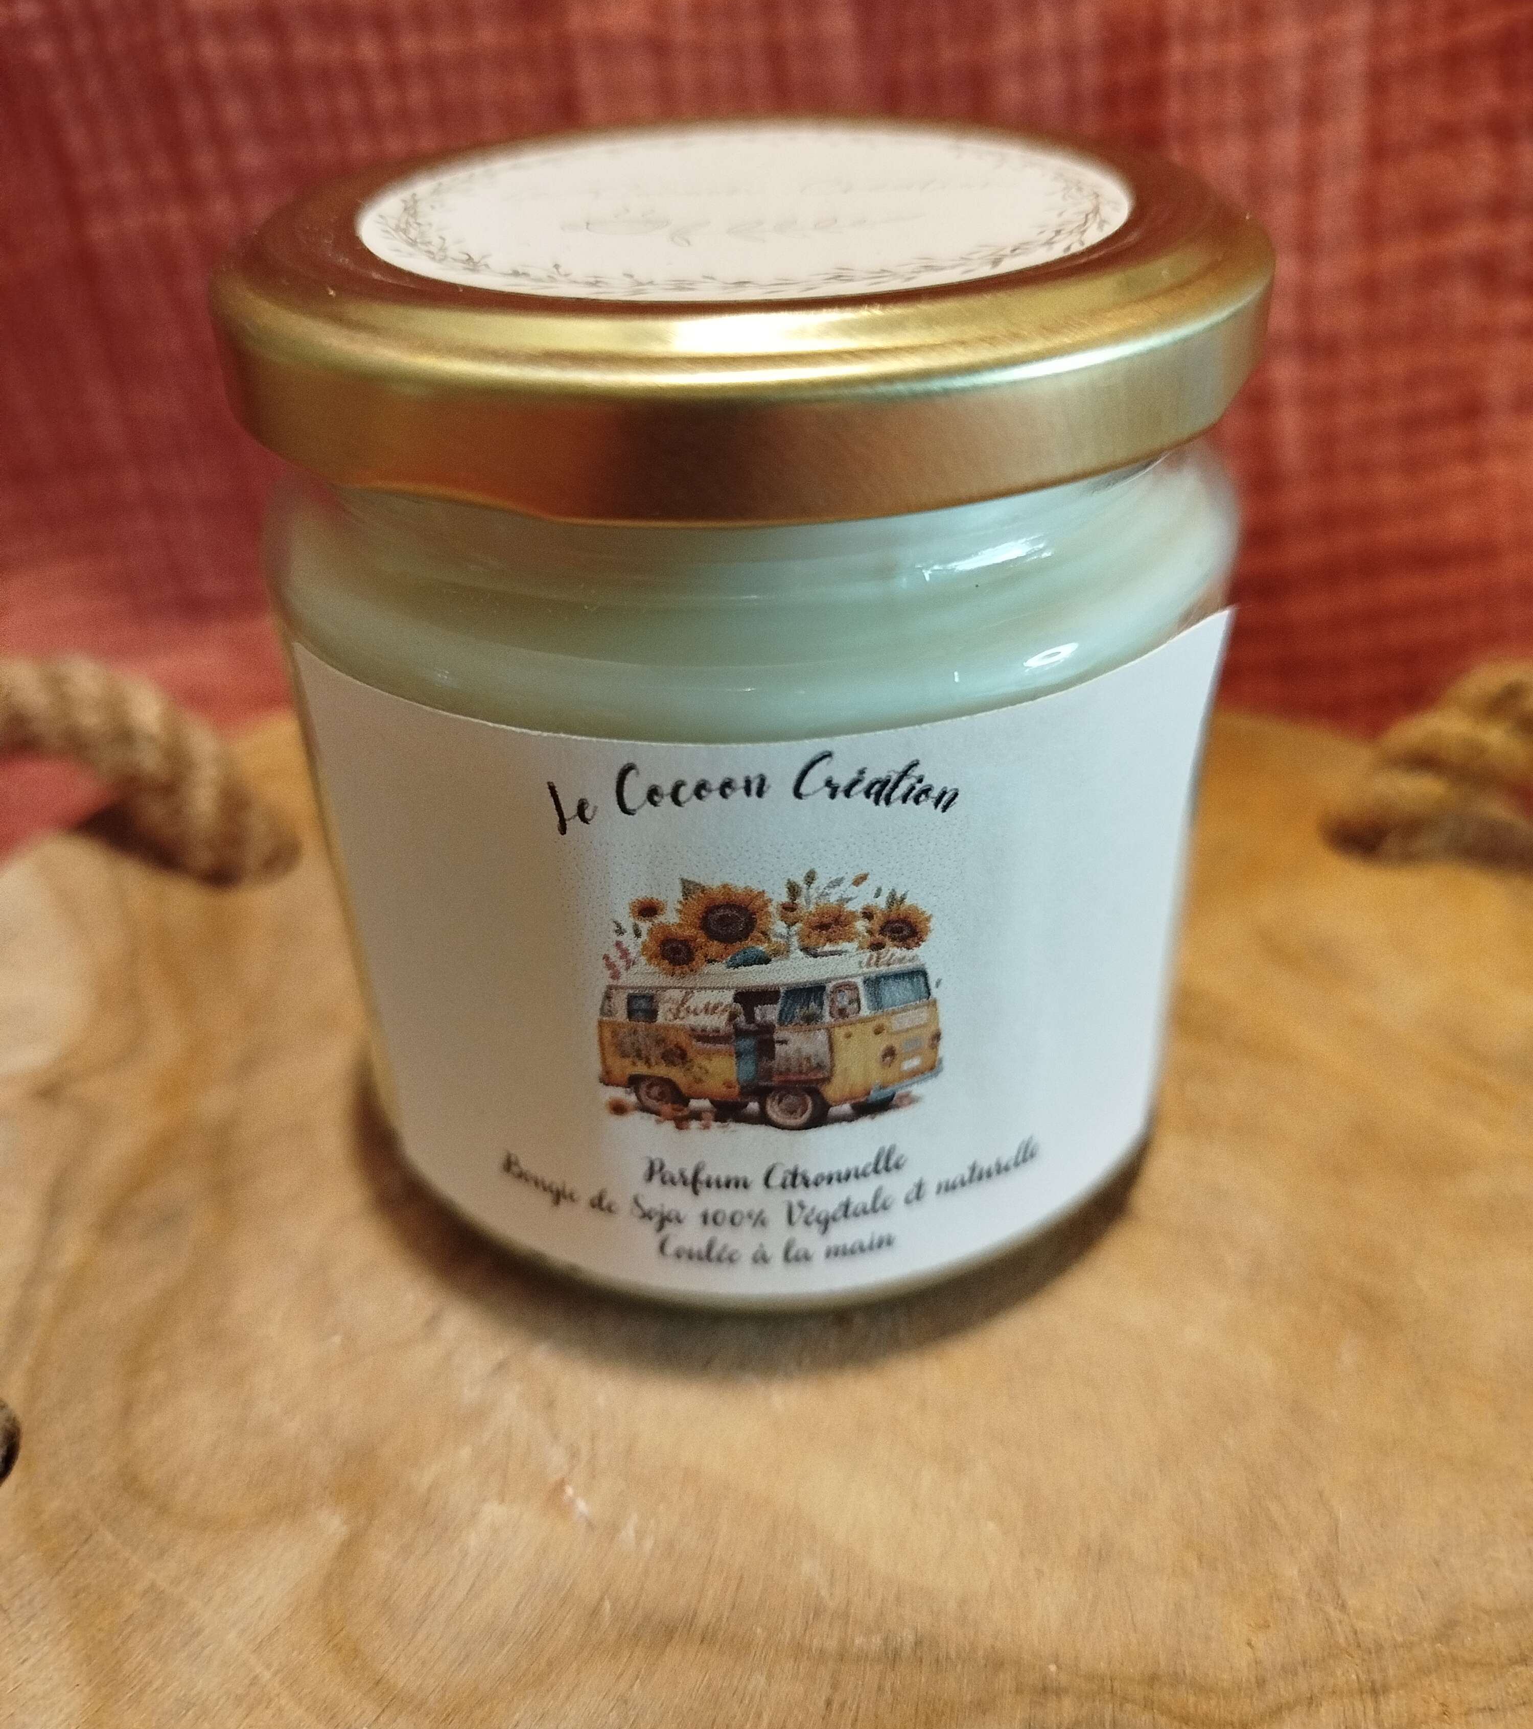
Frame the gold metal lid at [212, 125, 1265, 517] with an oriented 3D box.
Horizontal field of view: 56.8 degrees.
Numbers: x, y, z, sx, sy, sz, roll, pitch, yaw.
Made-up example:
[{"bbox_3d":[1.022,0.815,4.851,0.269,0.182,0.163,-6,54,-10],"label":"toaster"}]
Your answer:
[{"bbox_3d":[-0.002,-0.043,0.101,0.072,0.009,0.072,-1,36,1],"label":"gold metal lid"}]

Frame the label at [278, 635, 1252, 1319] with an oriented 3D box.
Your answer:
[{"bbox_3d":[0.000,0.008,0.102,0.065,0.050,0.018,-2,36,0],"label":"label"}]

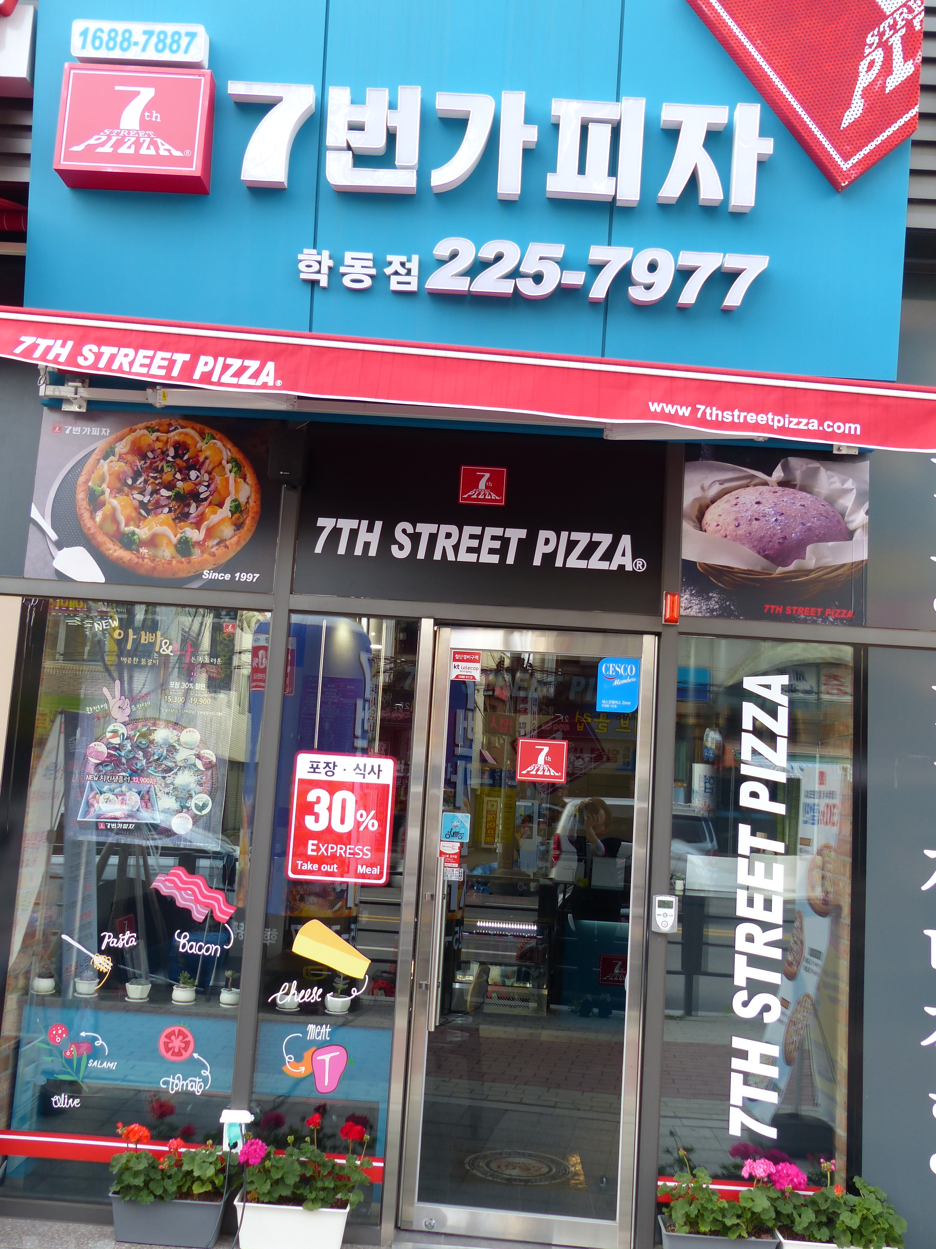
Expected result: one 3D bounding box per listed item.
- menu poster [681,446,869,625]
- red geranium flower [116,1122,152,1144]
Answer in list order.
[{"bbox_3d":[1.145,-0.347,4.431,0.694,0.676,0.030,3,-8,1],"label":"menu poster"},{"bbox_3d":[-1.121,1.709,3.996,0.108,0.072,0.085,3,-8,1],"label":"red geranium flower"}]

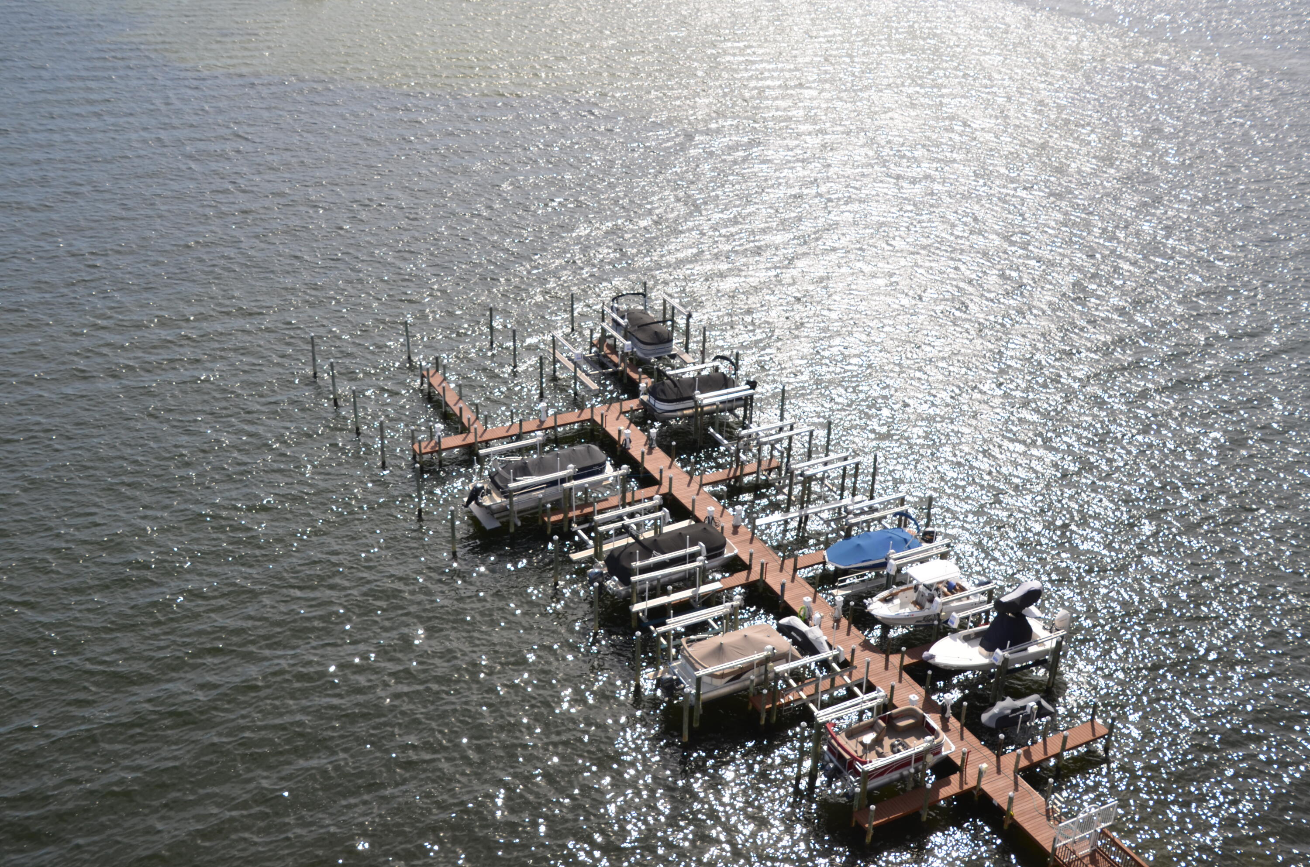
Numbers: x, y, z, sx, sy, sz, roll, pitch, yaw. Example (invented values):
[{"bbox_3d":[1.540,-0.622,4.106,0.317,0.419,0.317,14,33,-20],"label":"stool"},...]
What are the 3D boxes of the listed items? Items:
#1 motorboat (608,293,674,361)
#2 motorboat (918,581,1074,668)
[{"bbox_3d":[-0.856,-7.596,92.038,2.500,3.100,7.000,-9,29,-19],"label":"motorboat"},{"bbox_3d":[15.090,9.015,58.101,7.800,3.350,2.500,-11,29,-22],"label":"motorboat"}]

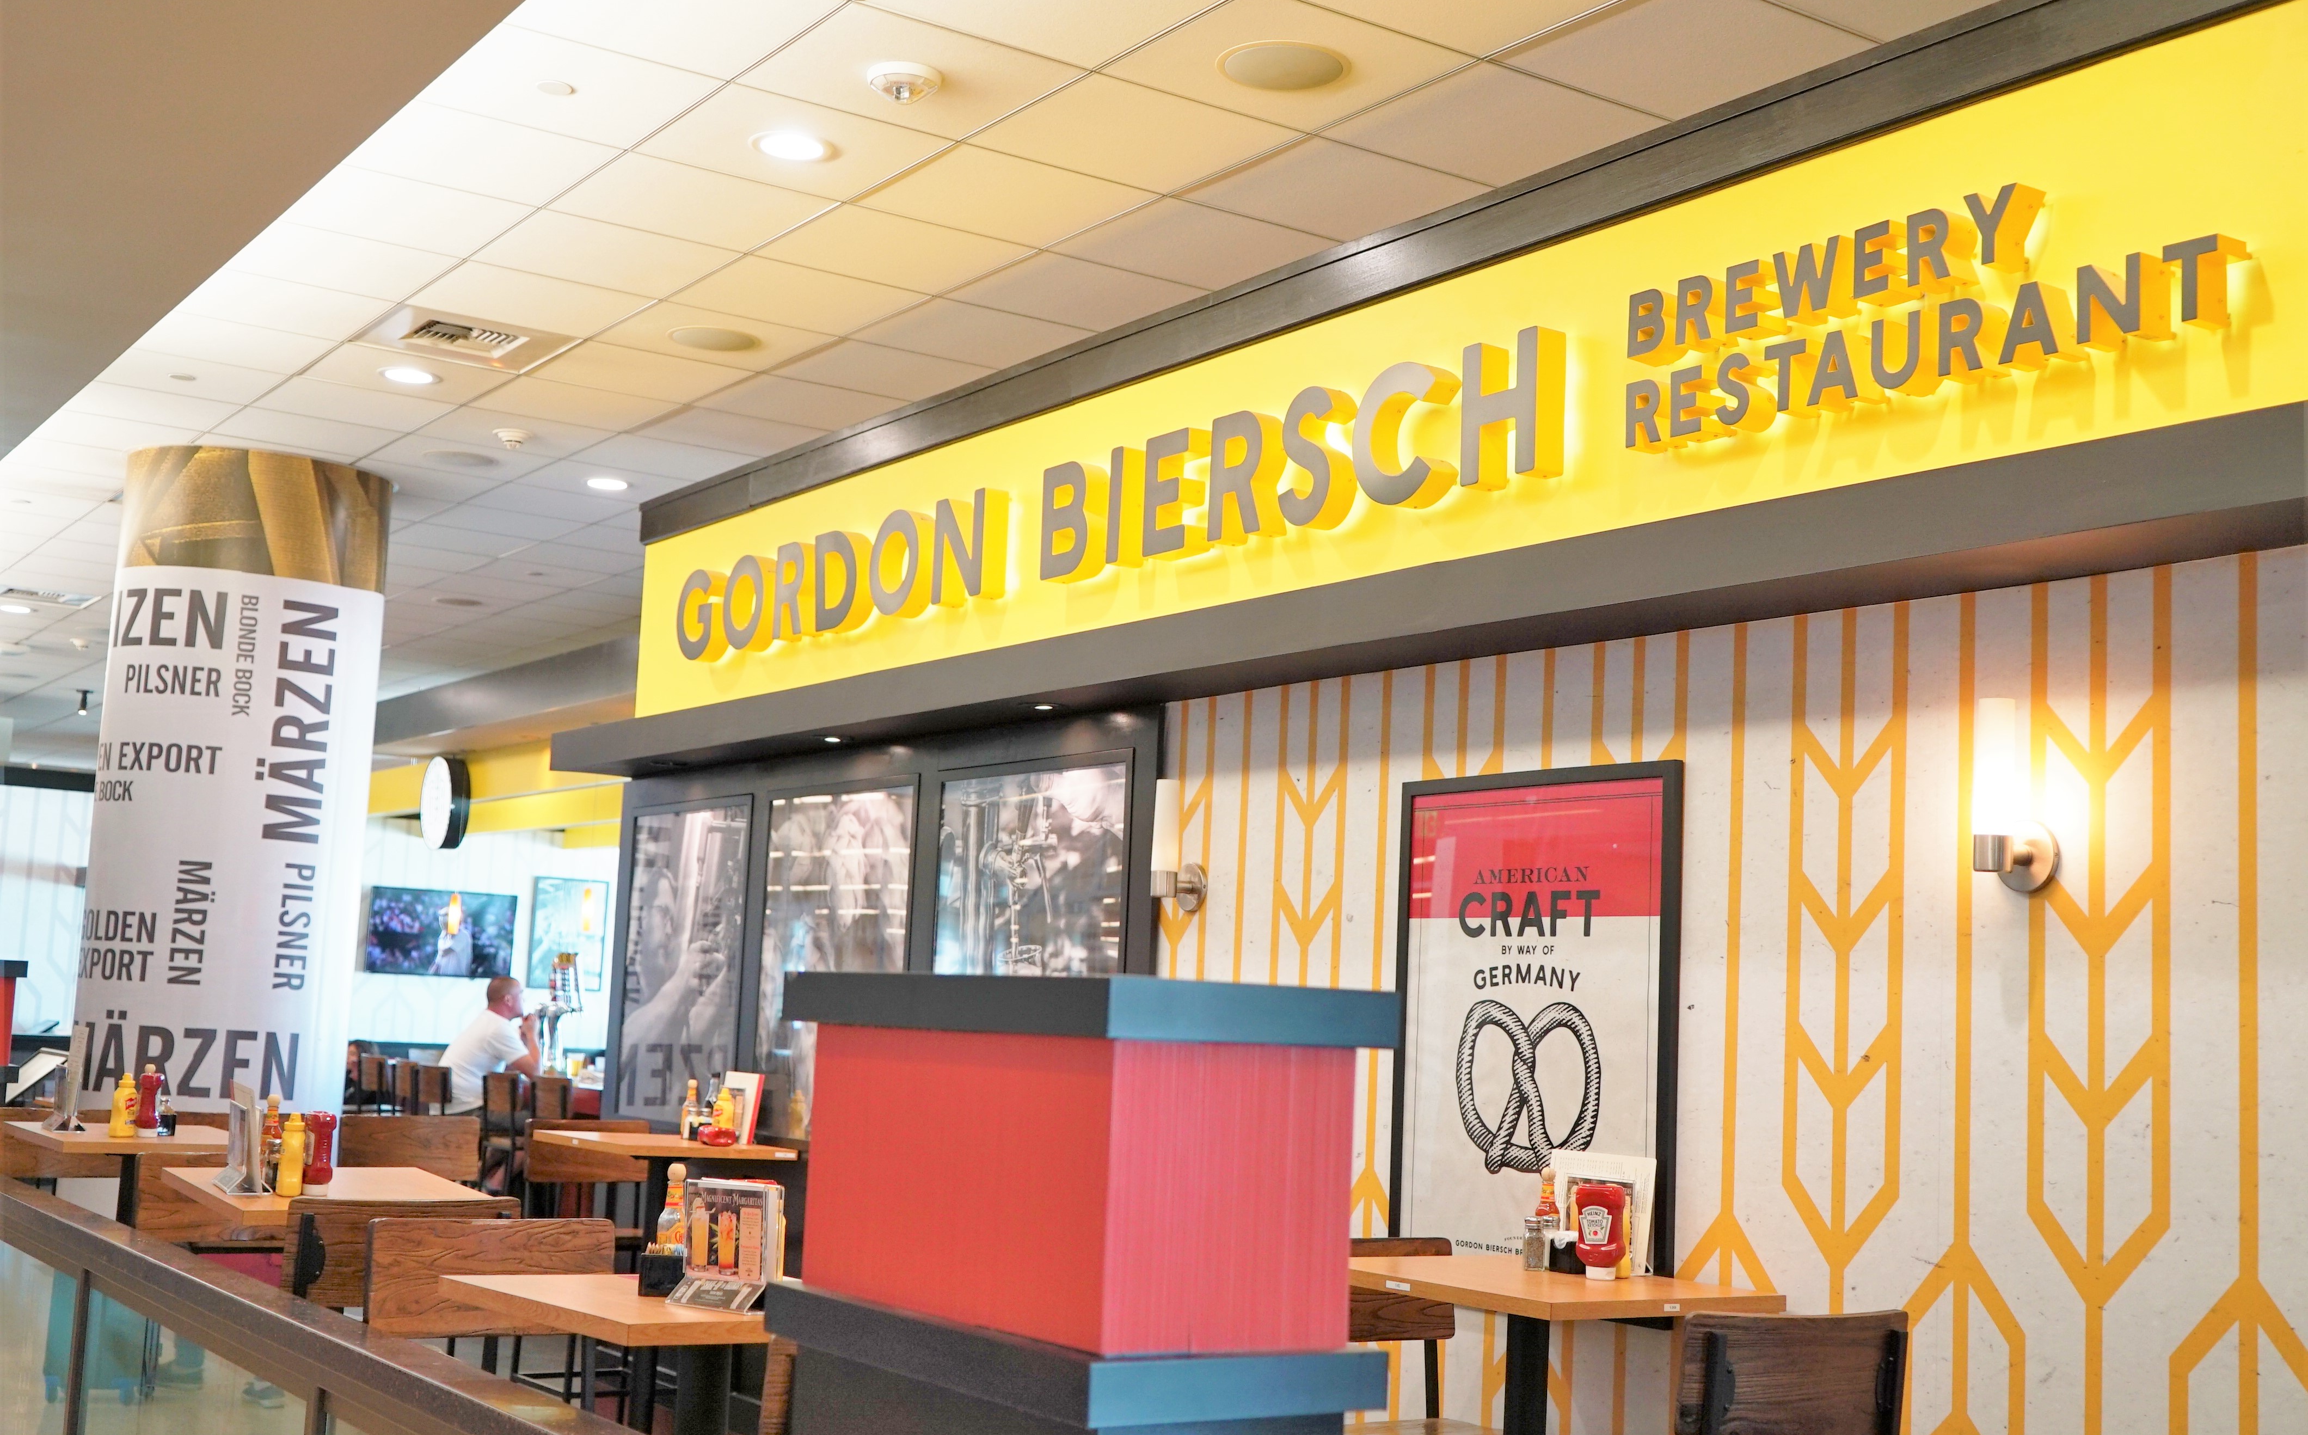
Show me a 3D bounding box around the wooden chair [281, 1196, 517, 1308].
[{"bbox_3d":[-1.655,1.550,5.049,0.460,1.120,0.480,7,-8,-35],"label":"wooden chair"}]

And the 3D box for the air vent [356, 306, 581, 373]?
[{"bbox_3d":[-2.268,-1.261,8.036,0.605,0.040,0.605,7,-8,-34],"label":"air vent"}]

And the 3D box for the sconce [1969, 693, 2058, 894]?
[{"bbox_3d":[1.528,0.141,4.355,0.146,0.339,0.128,7,-8,-34],"label":"sconce"}]

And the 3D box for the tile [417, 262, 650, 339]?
[{"bbox_3d":[-1.926,-1.294,7.540,0.603,0.020,0.603,7,-8,-34],"label":"tile"}]

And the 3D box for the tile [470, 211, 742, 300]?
[{"bbox_3d":[-1.588,-1.339,7.052,0.605,0.025,0.605,7,-8,-34],"label":"tile"}]

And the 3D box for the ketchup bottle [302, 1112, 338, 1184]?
[{"bbox_3d":[-1.821,0.950,5.320,0.060,0.175,0.088,7,-8,-34],"label":"ketchup bottle"}]

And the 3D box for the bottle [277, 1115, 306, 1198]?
[{"bbox_3d":[-1.922,0.976,5.447,0.060,0.176,0.055,5,-7,-19],"label":"bottle"}]

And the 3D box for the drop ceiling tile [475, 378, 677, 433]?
[{"bbox_3d":[-2.119,-1.148,8.896,0.605,0.025,0.605,7,-8,-34],"label":"drop ceiling tile"}]

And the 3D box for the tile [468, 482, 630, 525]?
[{"bbox_3d":[-2.641,-0.954,10.726,0.605,0.018,0.605,7,-8,-34],"label":"tile"}]

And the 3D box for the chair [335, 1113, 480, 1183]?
[{"bbox_3d":[-2.334,1.836,7.737,0.460,1.093,0.500,7,-8,-34],"label":"chair"}]

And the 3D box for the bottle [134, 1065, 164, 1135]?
[{"bbox_3d":[-3.068,1.182,7.450,0.052,0.198,0.070,9,-10,-44],"label":"bottle"}]

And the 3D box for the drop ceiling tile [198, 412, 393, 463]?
[{"bbox_3d":[-3.311,-1.123,9.559,0.605,0.025,0.605,7,-8,-34],"label":"drop ceiling tile"}]

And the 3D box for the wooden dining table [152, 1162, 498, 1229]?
[{"bbox_3d":[-1.910,1.618,5.579,0.610,1.067,1.080,6,-8,-30],"label":"wooden dining table"}]

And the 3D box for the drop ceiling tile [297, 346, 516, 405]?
[{"bbox_3d":[-2.611,-1.209,8.545,0.603,0.020,0.603,7,-8,-34],"label":"drop ceiling tile"}]

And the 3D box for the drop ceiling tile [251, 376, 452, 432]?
[{"bbox_3d":[-2.960,-1.163,9.044,0.605,0.018,0.605,7,-8,-34],"label":"drop ceiling tile"}]

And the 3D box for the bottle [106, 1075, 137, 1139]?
[{"bbox_3d":[-3.130,1.180,7.400,0.050,0.195,0.070,-1,-8,27],"label":"bottle"}]

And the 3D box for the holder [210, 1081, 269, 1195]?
[{"bbox_3d":[-1.983,0.916,5.309,0.095,0.225,0.200,6,-7,-27],"label":"holder"}]

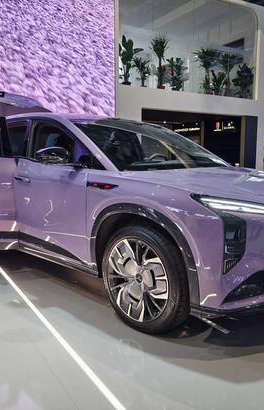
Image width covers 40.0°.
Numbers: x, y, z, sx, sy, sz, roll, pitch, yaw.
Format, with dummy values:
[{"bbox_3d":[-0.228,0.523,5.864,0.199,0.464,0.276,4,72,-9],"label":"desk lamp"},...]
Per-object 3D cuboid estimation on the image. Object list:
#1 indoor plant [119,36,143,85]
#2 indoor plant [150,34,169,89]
[{"bbox_3d":[-0.030,-3.585,9.049,0.611,1.241,0.581,-5,9,-30],"label":"indoor plant"},{"bbox_3d":[0.712,-3.704,9.478,0.502,1.396,0.477,0,8,0],"label":"indoor plant"}]

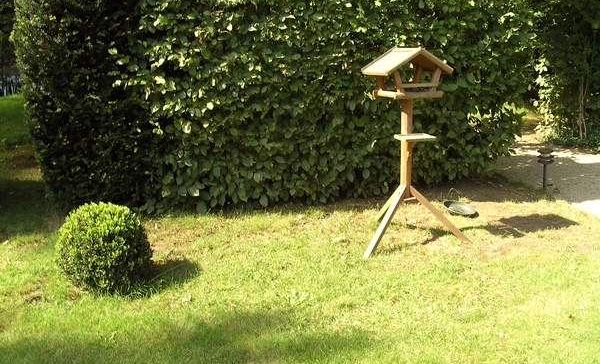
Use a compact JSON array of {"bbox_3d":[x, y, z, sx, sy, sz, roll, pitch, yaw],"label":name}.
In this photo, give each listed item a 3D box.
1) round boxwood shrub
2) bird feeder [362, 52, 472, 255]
[{"bbox_3d":[-1.145,0.363,3.780,0.545,0.485,0.545,-1,14,0],"label":"round boxwood shrub"},{"bbox_3d":[0.662,-0.264,4.420,0.806,1.316,0.704,-7,15,-21],"label":"bird feeder"}]

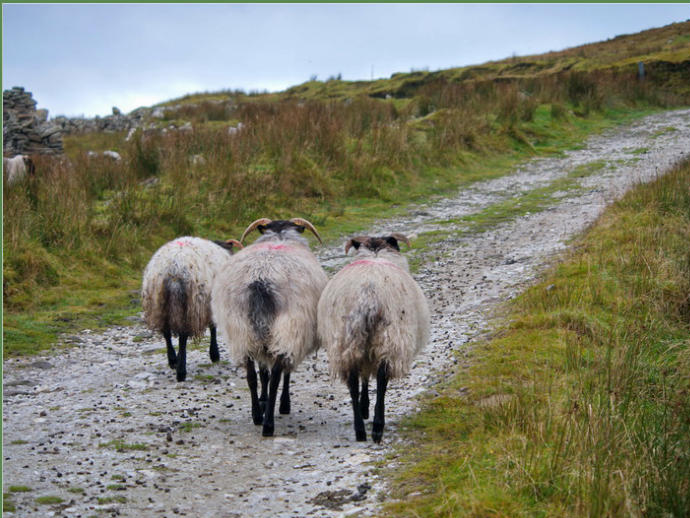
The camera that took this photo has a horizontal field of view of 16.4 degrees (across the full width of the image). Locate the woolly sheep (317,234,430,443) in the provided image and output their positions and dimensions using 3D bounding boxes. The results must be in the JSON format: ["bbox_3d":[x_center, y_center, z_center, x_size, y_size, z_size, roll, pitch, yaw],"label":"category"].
[{"bbox_3d":[0.129,0.336,10.681,0.489,0.865,1.112,0,2,4],"label":"woolly sheep"}]

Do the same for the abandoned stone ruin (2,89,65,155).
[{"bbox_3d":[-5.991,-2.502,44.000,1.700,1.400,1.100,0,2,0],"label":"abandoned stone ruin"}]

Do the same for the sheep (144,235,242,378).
[{"bbox_3d":[-0.796,0.239,12.875,0.443,0.783,1.061,1,2,17],"label":"sheep"}]

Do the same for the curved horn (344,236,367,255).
[{"bbox_3d":[0.048,-0.062,10.970,0.101,0.085,0.088,0,2,4],"label":"curved horn"}]

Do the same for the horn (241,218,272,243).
[{"bbox_3d":[-0.417,-0.134,11.309,0.149,0.113,0.124,0,2,6],"label":"horn"}]

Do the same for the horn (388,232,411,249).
[{"bbox_3d":[0.250,-0.085,11.000,0.101,0.077,0.088,0,2,4],"label":"horn"}]

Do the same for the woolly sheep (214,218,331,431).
[{"bbox_3d":[-0.334,0.299,10.970,0.520,0.927,1.133,0,2,6],"label":"woolly sheep"}]

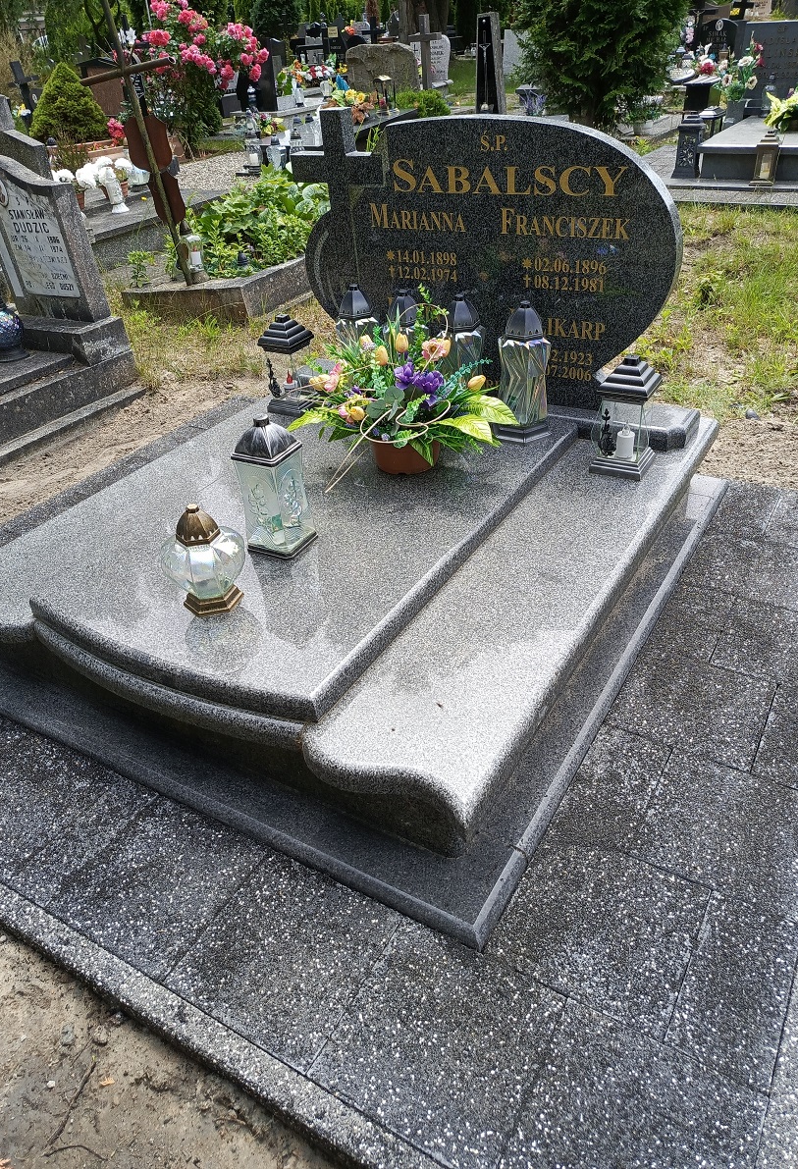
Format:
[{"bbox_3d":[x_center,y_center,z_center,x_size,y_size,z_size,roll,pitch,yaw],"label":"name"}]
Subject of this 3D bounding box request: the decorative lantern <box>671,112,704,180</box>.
[{"bbox_3d":[2.661,-4.018,7.423,0.235,0.490,0.235,16,39,27],"label":"decorative lantern"}]

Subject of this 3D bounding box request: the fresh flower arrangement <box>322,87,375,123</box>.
[{"bbox_3d":[-0.537,-5.142,8.700,0.530,0.330,0.420,7,36,17],"label":"fresh flower arrangement"}]

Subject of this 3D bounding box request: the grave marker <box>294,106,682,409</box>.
[{"bbox_3d":[0.253,-1.115,2.784,1.390,0.933,0.088,15,40,27],"label":"grave marker"}]

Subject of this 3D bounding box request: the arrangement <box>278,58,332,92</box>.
[{"bbox_3d":[-1.309,-7.201,11.500,0.740,0.400,0.450,7,36,17],"label":"arrangement"}]

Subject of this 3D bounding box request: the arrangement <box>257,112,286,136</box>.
[{"bbox_3d":[-1.655,-5.970,10.510,0.350,0.250,0.320,-8,35,-4],"label":"arrangement"}]

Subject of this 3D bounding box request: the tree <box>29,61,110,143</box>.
[{"bbox_3d":[-4.558,-6.660,11.200,1.050,1.000,1.050,15,39,27],"label":"tree"}]

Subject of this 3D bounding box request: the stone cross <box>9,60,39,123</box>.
[{"bbox_3d":[-6.818,-8.895,14.719,0.140,1.050,0.600,25,44,36],"label":"stone cross"}]

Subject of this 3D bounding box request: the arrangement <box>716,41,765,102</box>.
[{"bbox_3d":[3.582,-5.388,8.523,0.500,0.500,0.420,8,36,18],"label":"arrangement"}]

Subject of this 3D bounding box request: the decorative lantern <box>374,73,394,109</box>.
[{"bbox_3d":[-0.154,-5.532,9.100,0.170,0.350,0.170,7,36,17],"label":"decorative lantern"}]

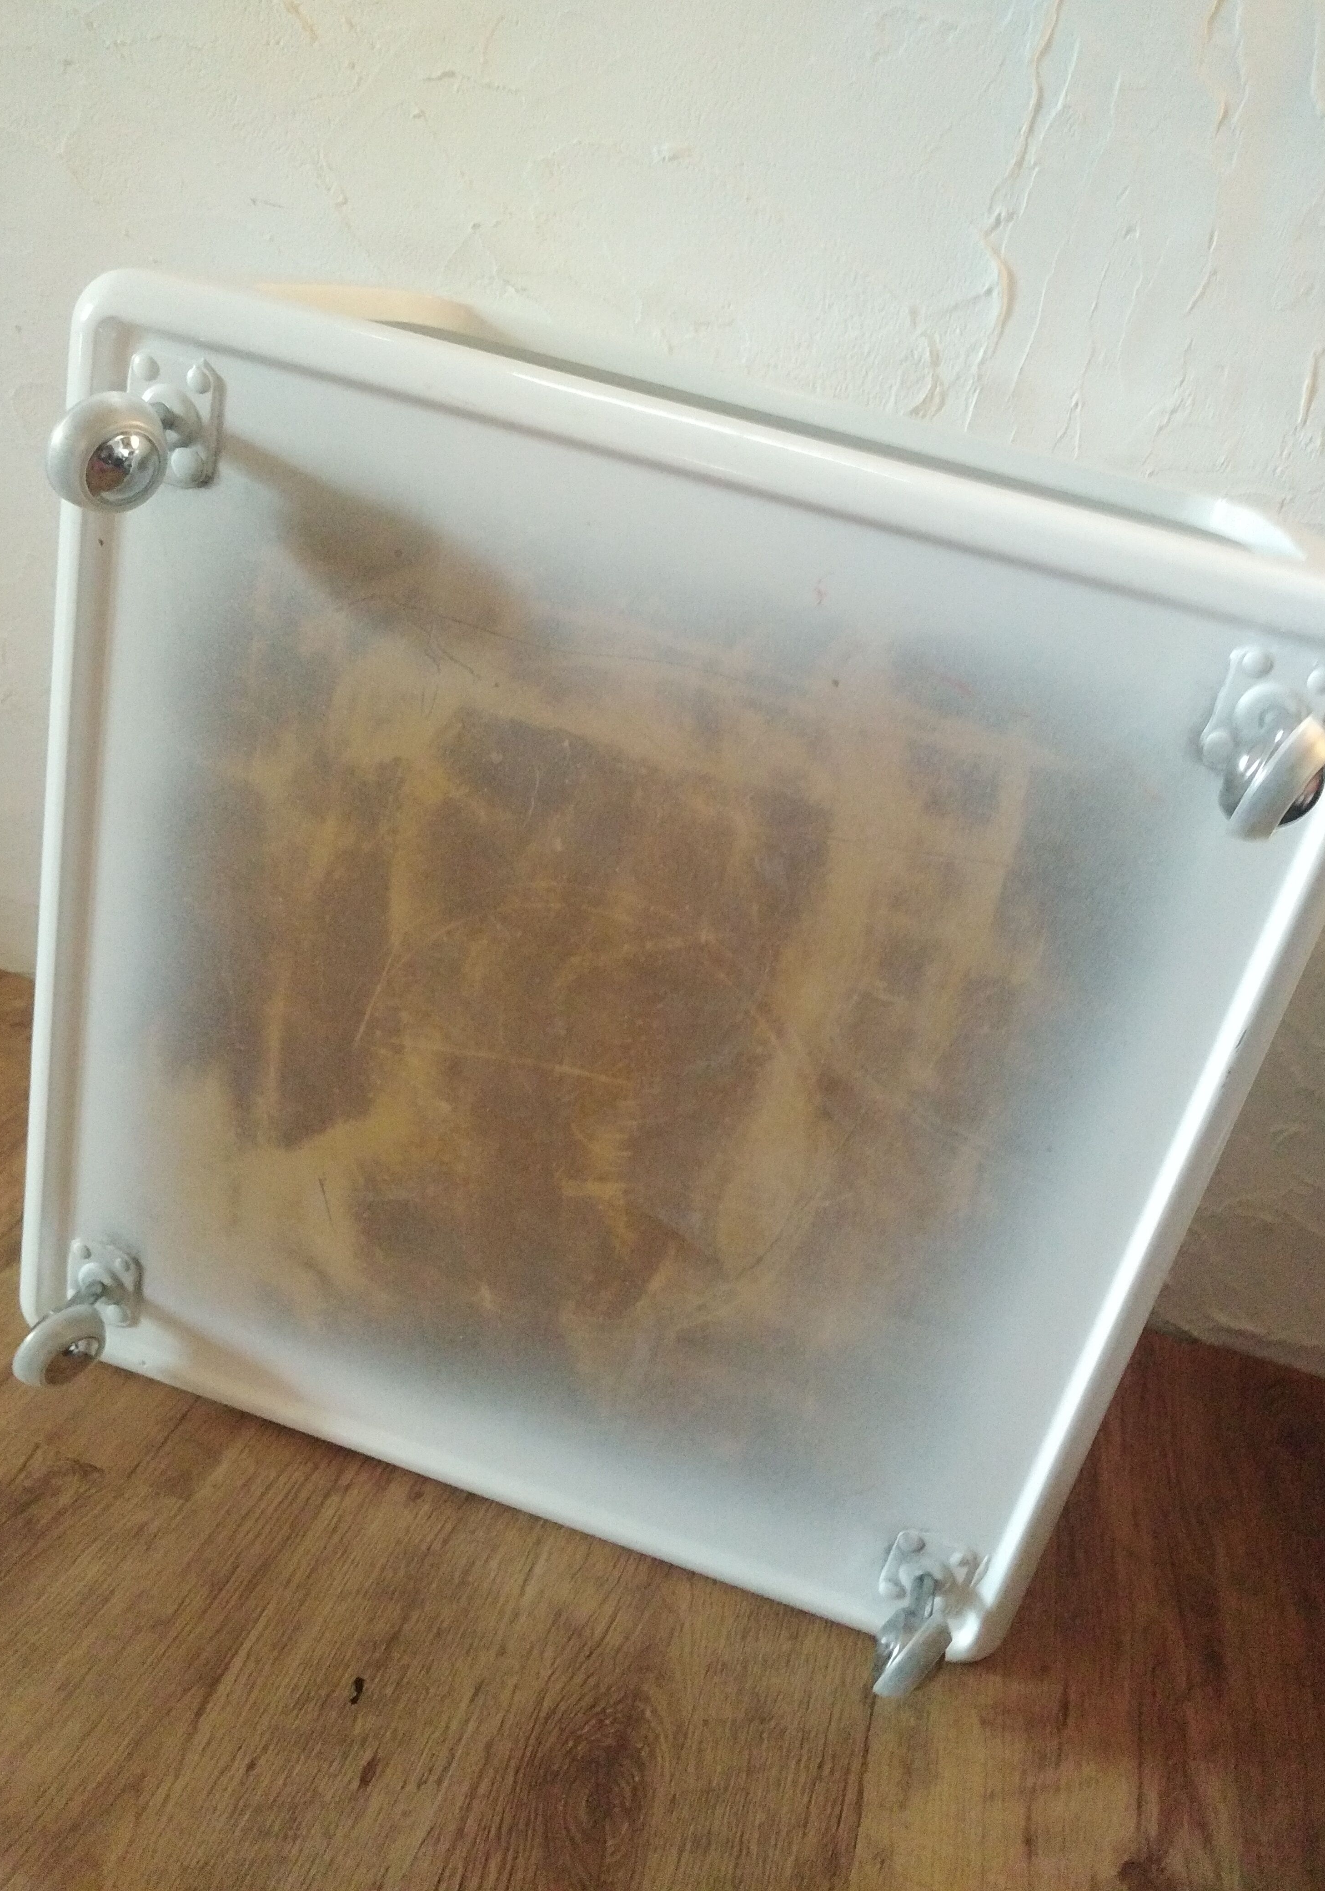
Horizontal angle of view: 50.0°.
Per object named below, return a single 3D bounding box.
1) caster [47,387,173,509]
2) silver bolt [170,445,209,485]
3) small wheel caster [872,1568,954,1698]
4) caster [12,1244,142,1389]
[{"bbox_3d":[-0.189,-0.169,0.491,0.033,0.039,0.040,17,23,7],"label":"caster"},{"bbox_3d":[-0.171,-0.172,0.513,0.011,0.011,0.005,17,23,7],"label":"silver bolt"},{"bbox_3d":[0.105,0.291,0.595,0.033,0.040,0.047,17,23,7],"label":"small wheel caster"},{"bbox_3d":[-0.268,0.171,0.643,0.034,0.053,0.048,17,23,7],"label":"caster"}]

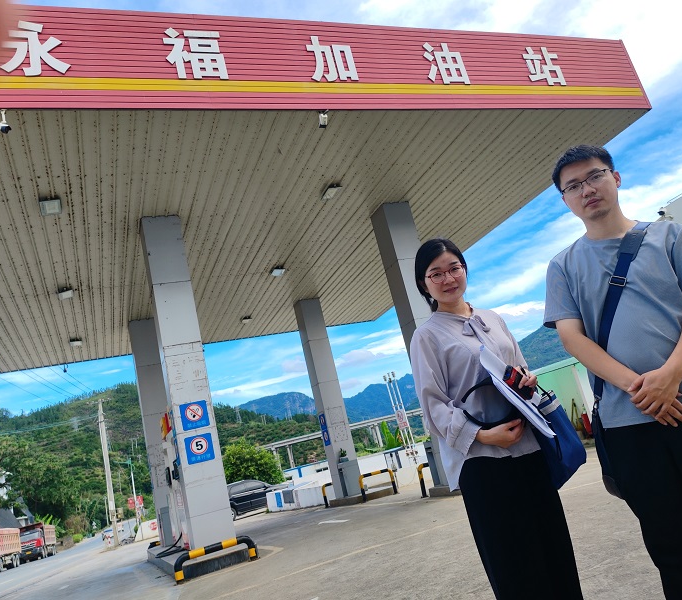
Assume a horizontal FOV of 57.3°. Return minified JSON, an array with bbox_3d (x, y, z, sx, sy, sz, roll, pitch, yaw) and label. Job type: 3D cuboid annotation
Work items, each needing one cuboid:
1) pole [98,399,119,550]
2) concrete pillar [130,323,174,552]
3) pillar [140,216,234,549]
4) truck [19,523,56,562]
[{"bbox_3d":[-11.536,8.470,30.932,0.300,7.154,0.300,-7,-16,-22],"label":"pole"},{"bbox_3d":[-4.771,3.311,16.156,0.620,5.706,0.620,-7,-16,-22],"label":"concrete pillar"},{"bbox_3d":[-2.637,1.266,10.566,0.620,5.613,0.620,-7,-16,-22],"label":"pillar"},{"bbox_3d":[-33.450,26.816,68.702,2.500,3.450,10.300,-8,-15,-18],"label":"truck"}]

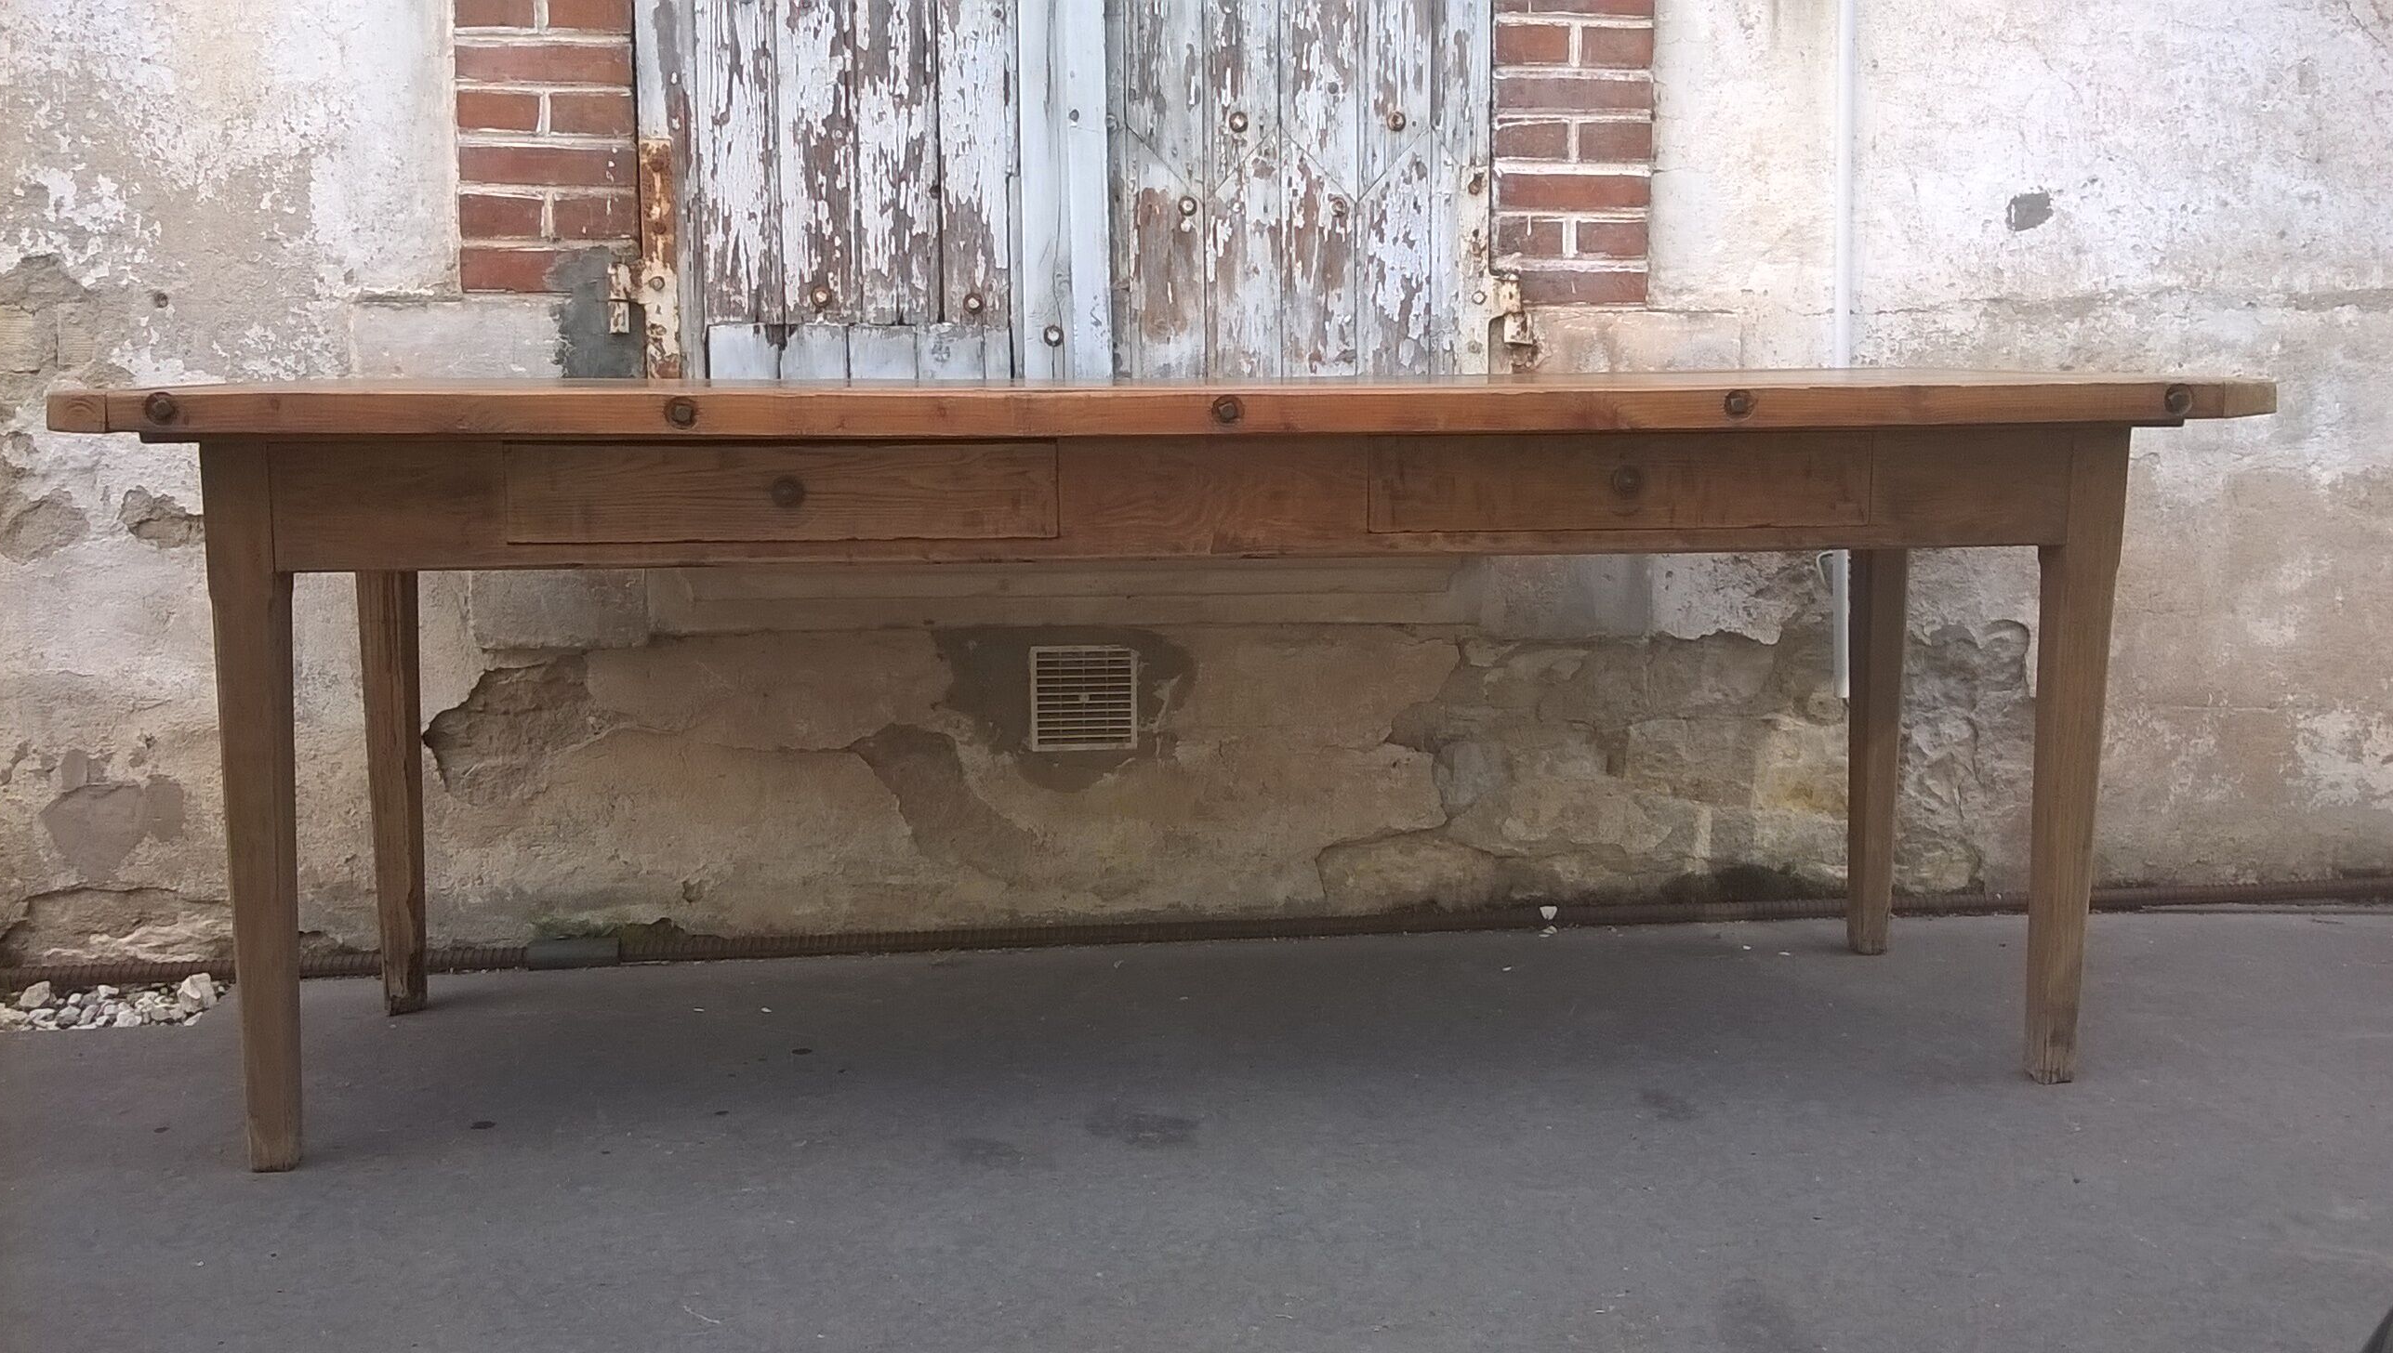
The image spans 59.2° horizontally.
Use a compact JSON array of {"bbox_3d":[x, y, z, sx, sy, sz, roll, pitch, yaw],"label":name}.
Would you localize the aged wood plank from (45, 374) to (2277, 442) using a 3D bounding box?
[{"bbox_3d":[-0.015,-0.309,2.335,2.071,0.037,0.781,-1,9,-6],"label":"aged wood plank"}]

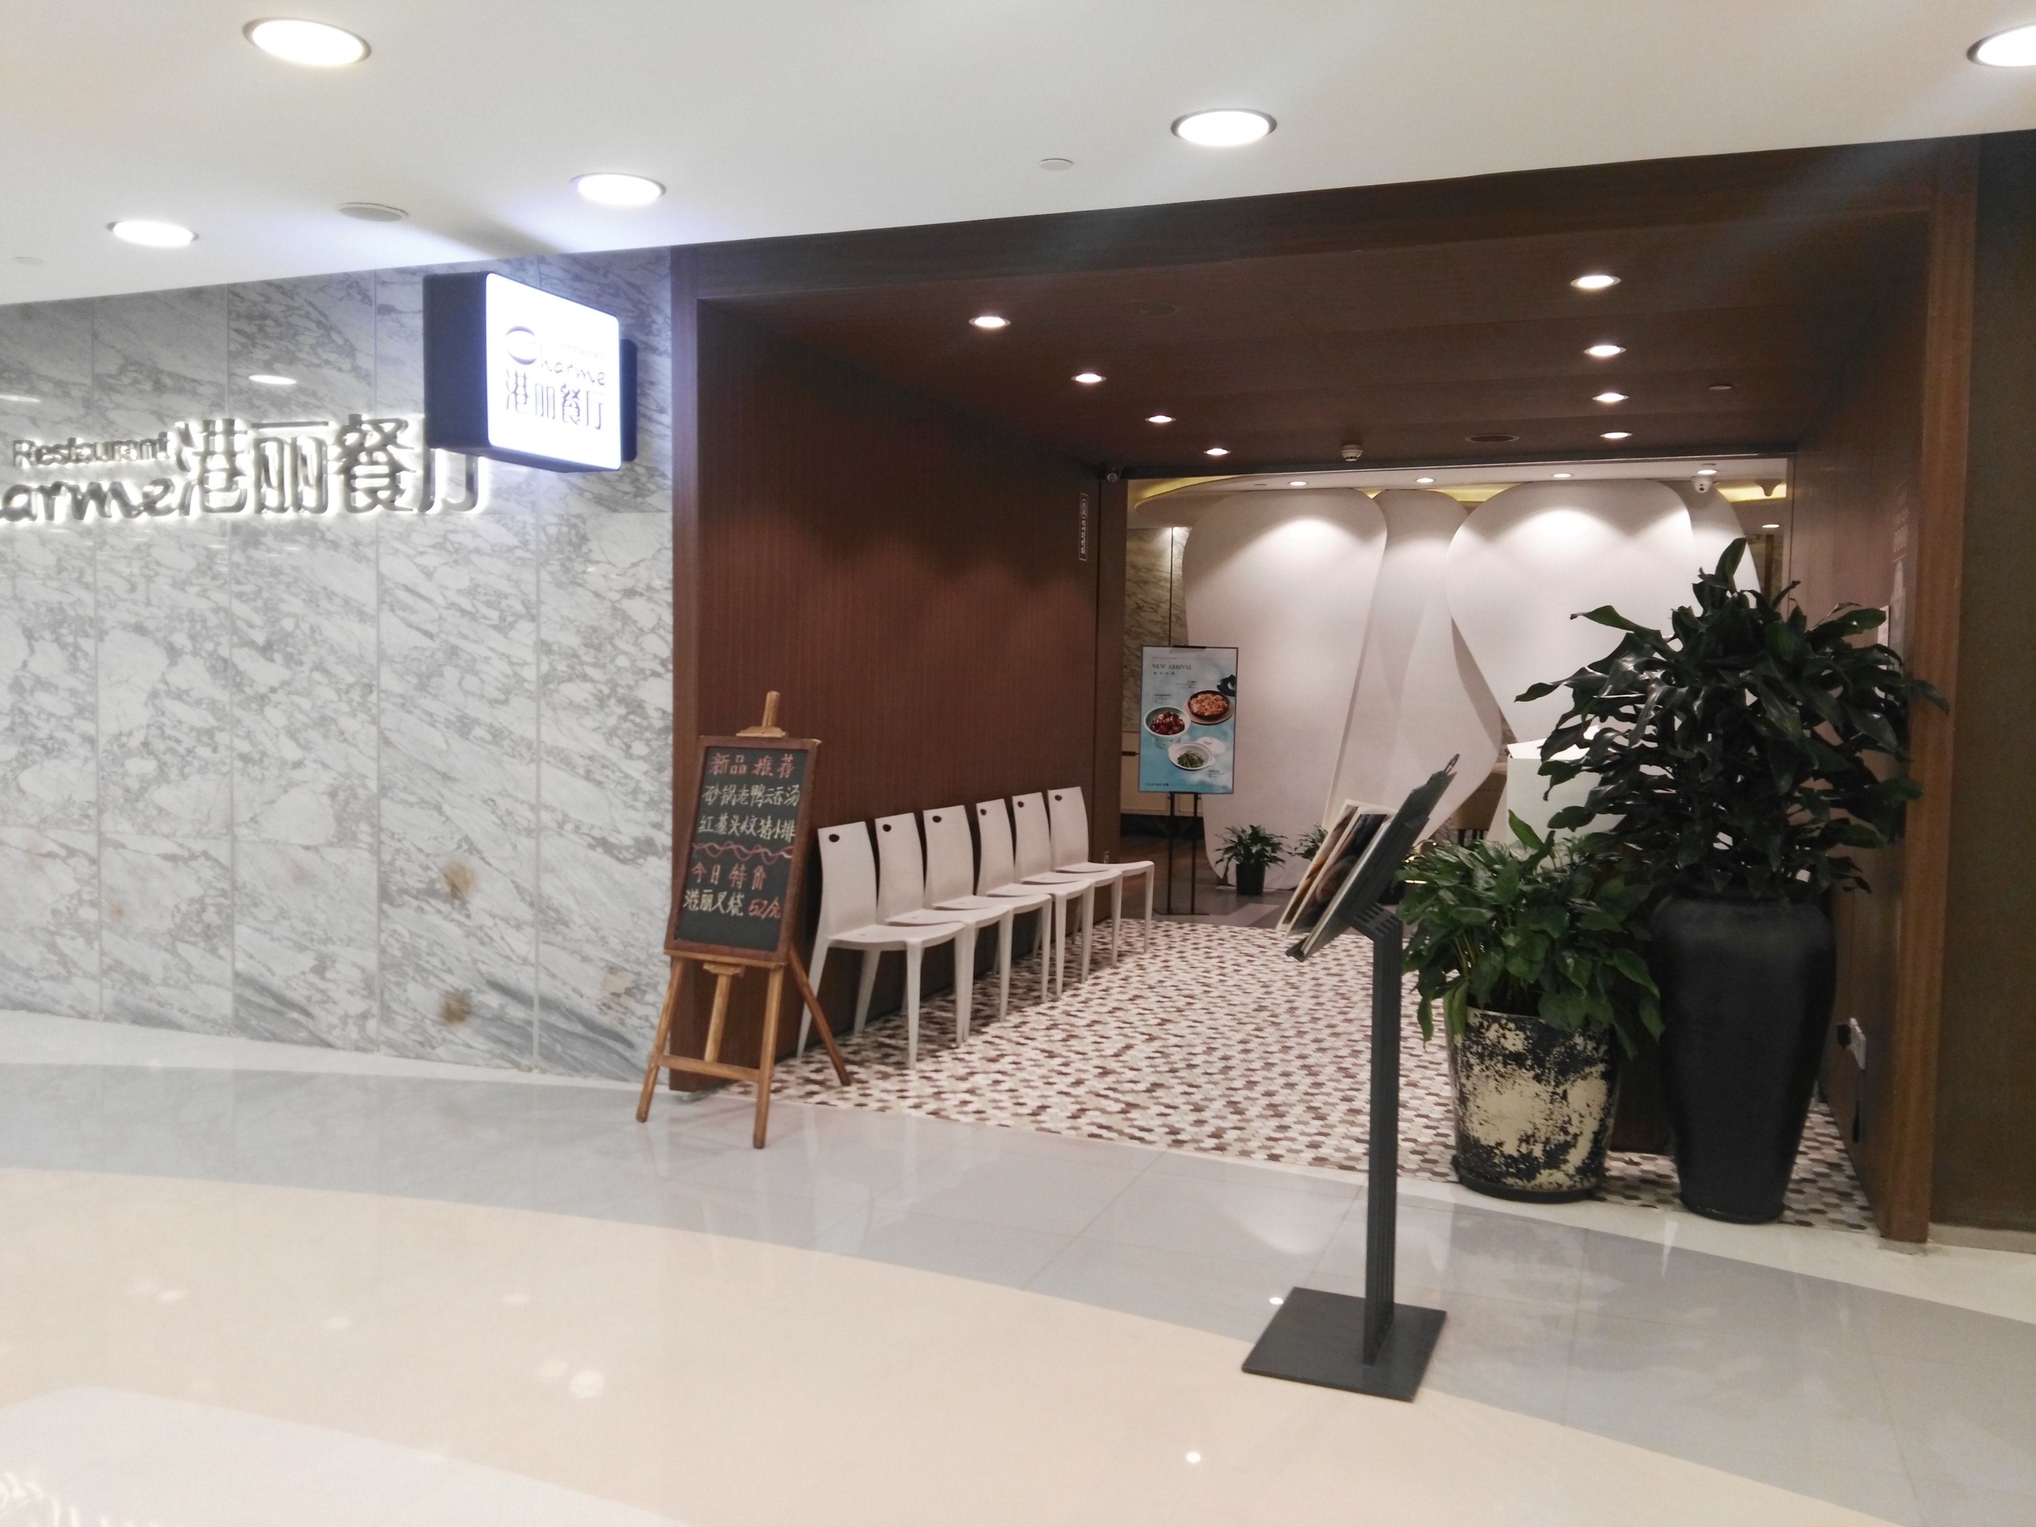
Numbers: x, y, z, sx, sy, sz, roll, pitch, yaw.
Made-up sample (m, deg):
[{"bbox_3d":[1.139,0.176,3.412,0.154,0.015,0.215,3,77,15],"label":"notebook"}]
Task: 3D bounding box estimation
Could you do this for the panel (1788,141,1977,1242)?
[{"bbox_3d":[2.999,-0.231,5.974,0.101,2.730,4.035,2,3,21],"label":"panel"}]

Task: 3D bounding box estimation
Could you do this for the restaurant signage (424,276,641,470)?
[{"bbox_3d":[-1.481,-1.172,5.079,0.223,0.499,0.760,2,3,20],"label":"restaurant signage"}]

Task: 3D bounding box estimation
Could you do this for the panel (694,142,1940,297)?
[{"bbox_3d":[0.634,-1.519,4.718,3.511,0.177,0.075,2,3,20],"label":"panel"}]

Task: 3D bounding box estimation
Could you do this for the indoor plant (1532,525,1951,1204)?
[{"bbox_3d":[1.856,0.305,4.329,1.022,1.765,1.022,2,3,21],"label":"indoor plant"}]

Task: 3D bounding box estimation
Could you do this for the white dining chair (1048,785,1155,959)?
[{"bbox_3d":[0.387,0.546,8.347,0.509,0.826,0.460,2,3,20],"label":"white dining chair"}]

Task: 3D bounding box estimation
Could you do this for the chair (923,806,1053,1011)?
[{"bbox_3d":[-0.149,0.617,6.980,0.492,0.835,0.464,2,3,25],"label":"chair"}]

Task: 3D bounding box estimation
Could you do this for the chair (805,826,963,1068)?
[{"bbox_3d":[-0.489,0.650,6.088,0.492,0.835,0.464,2,3,21],"label":"chair"}]

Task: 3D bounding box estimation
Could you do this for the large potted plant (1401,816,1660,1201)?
[{"bbox_3d":[1.421,0.660,4.569,0.713,1.018,0.699,2,3,21],"label":"large potted plant"}]

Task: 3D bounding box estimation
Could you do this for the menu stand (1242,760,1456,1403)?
[{"bbox_3d":[0.707,0.592,3.422,0.377,1.231,0.504,2,3,21],"label":"menu stand"}]

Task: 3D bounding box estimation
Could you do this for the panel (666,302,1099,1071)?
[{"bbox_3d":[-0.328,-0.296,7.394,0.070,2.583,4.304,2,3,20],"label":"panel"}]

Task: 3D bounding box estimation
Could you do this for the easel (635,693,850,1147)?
[{"bbox_3d":[-0.749,0.438,5.222,0.500,1.328,0.787,3,3,31],"label":"easel"}]

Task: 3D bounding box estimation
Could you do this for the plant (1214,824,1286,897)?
[{"bbox_3d":[1.520,0.625,10.790,0.442,0.449,0.442,2,3,20],"label":"plant"}]

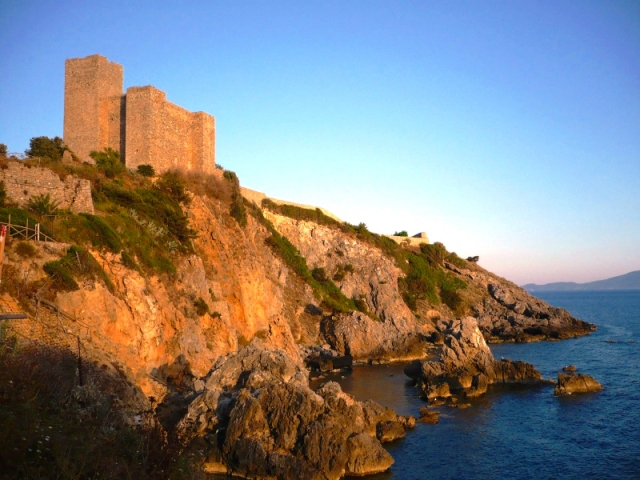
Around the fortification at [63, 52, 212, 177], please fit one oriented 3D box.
[{"bbox_3d":[-33.940,-21.320,123.690,19.780,23.060,19.100,-3,-5,25],"label":"fortification"}]

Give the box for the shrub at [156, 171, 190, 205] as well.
[{"bbox_3d":[-22.410,-8.030,99.000,5.200,4.940,4.420,-1,-5,0],"label":"shrub"}]

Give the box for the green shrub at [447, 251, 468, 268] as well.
[{"bbox_3d":[34.000,4.820,160.000,5.440,4.230,4.620,-1,-5,0],"label":"green shrub"}]

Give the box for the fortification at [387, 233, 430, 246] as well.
[{"bbox_3d":[21.200,-0.120,155.000,10.540,3.350,6.000,0,-5,-12],"label":"fortification"}]

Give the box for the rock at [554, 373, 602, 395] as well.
[{"bbox_3d":[29.700,16.390,74.360,5.520,2.230,3.800,-1,-5,0],"label":"rock"}]

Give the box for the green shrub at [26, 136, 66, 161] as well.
[{"bbox_3d":[-43.960,-14.710,104.000,6.430,3.860,4.820,-1,-5,0],"label":"green shrub"}]

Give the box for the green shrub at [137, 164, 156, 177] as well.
[{"bbox_3d":[-28.420,-11.380,106.000,3.280,1.970,2.780,-1,-5,0],"label":"green shrub"}]

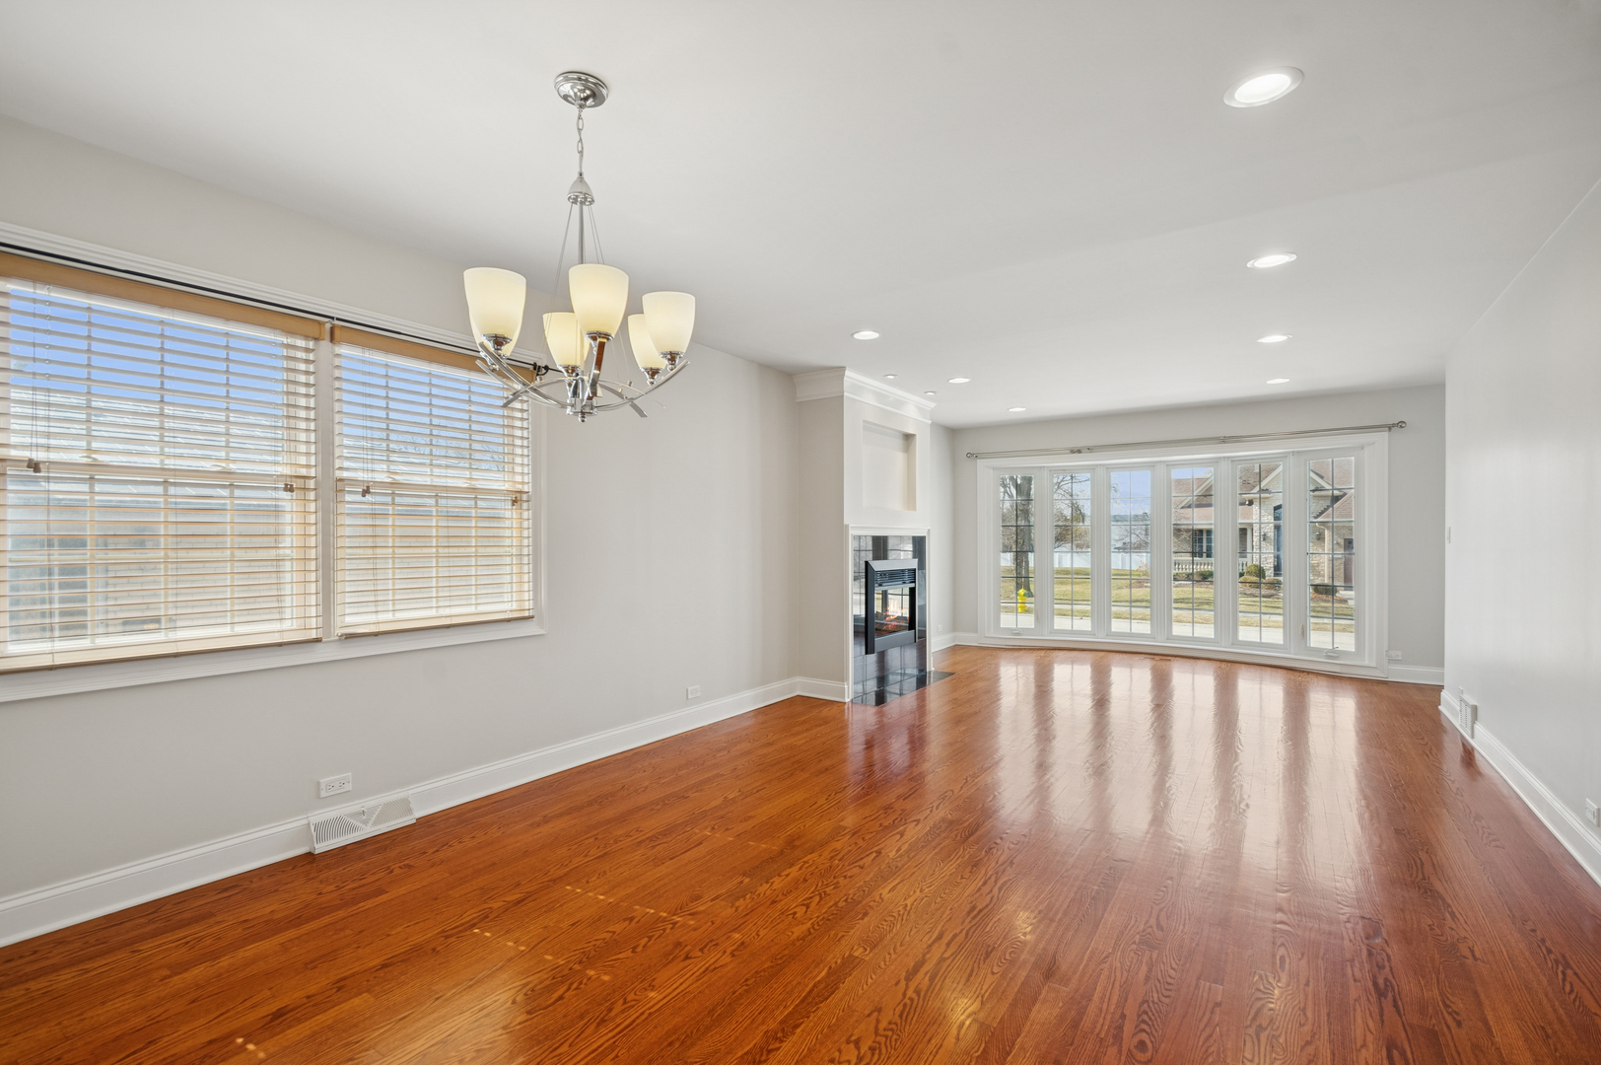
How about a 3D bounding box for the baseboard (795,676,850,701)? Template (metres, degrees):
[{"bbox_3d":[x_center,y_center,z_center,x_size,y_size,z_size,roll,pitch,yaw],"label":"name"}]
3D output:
[{"bbox_3d":[0.174,1.200,5.103,0.449,0.145,0.020,0,0,32],"label":"baseboard"}]

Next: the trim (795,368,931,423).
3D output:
[{"bbox_3d":[0.629,-1.114,5.701,0.485,0.195,1.660,0,0,37],"label":"trim"}]

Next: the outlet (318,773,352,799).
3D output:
[{"bbox_3d":[-1.883,1.027,2.705,0.010,0.070,0.113,0,0,37],"label":"outlet"}]

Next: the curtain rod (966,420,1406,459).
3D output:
[{"bbox_3d":[3.470,-0.882,6.560,3.763,0.068,0.085,0,0,32],"label":"curtain rod"}]

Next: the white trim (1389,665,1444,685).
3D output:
[{"bbox_3d":[5.225,1.203,5.645,0.370,0.145,0.020,0,0,32],"label":"white trim"}]

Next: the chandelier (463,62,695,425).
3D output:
[{"bbox_3d":[-0.631,-0.795,1.920,0.620,0.948,0.660,0,0,37],"label":"chandelier"}]

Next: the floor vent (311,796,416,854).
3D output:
[{"bbox_3d":[-1.806,1.197,2.761,0.056,0.116,0.378,0,0,37],"label":"floor vent"}]

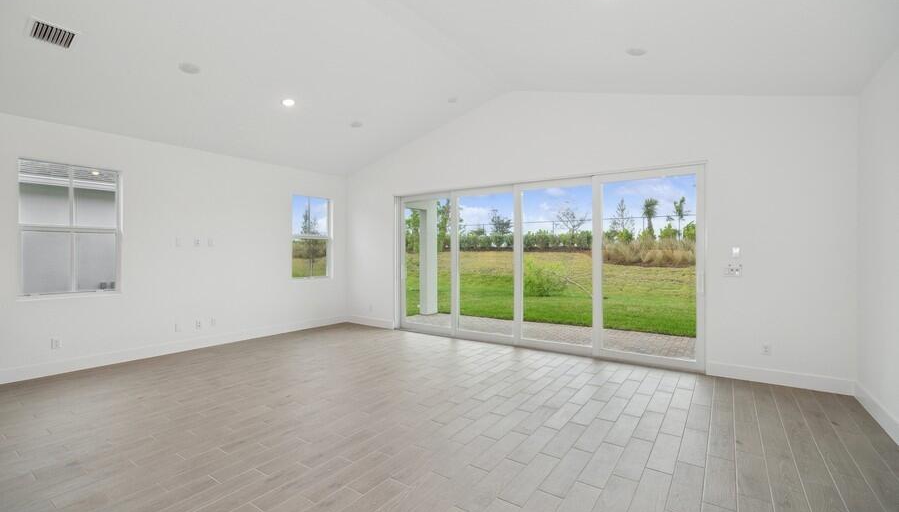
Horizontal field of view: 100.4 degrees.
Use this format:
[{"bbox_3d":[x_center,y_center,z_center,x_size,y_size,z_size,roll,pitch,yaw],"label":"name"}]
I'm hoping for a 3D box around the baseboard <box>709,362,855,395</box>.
[{"bbox_3d":[3.496,1.306,4.034,1.210,0.152,0.018,0,1,32],"label":"baseboard"}]

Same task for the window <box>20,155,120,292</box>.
[{"bbox_3d":[-4.497,-0.309,4.476,0.100,1.520,0.870,1,1,38],"label":"window"}]

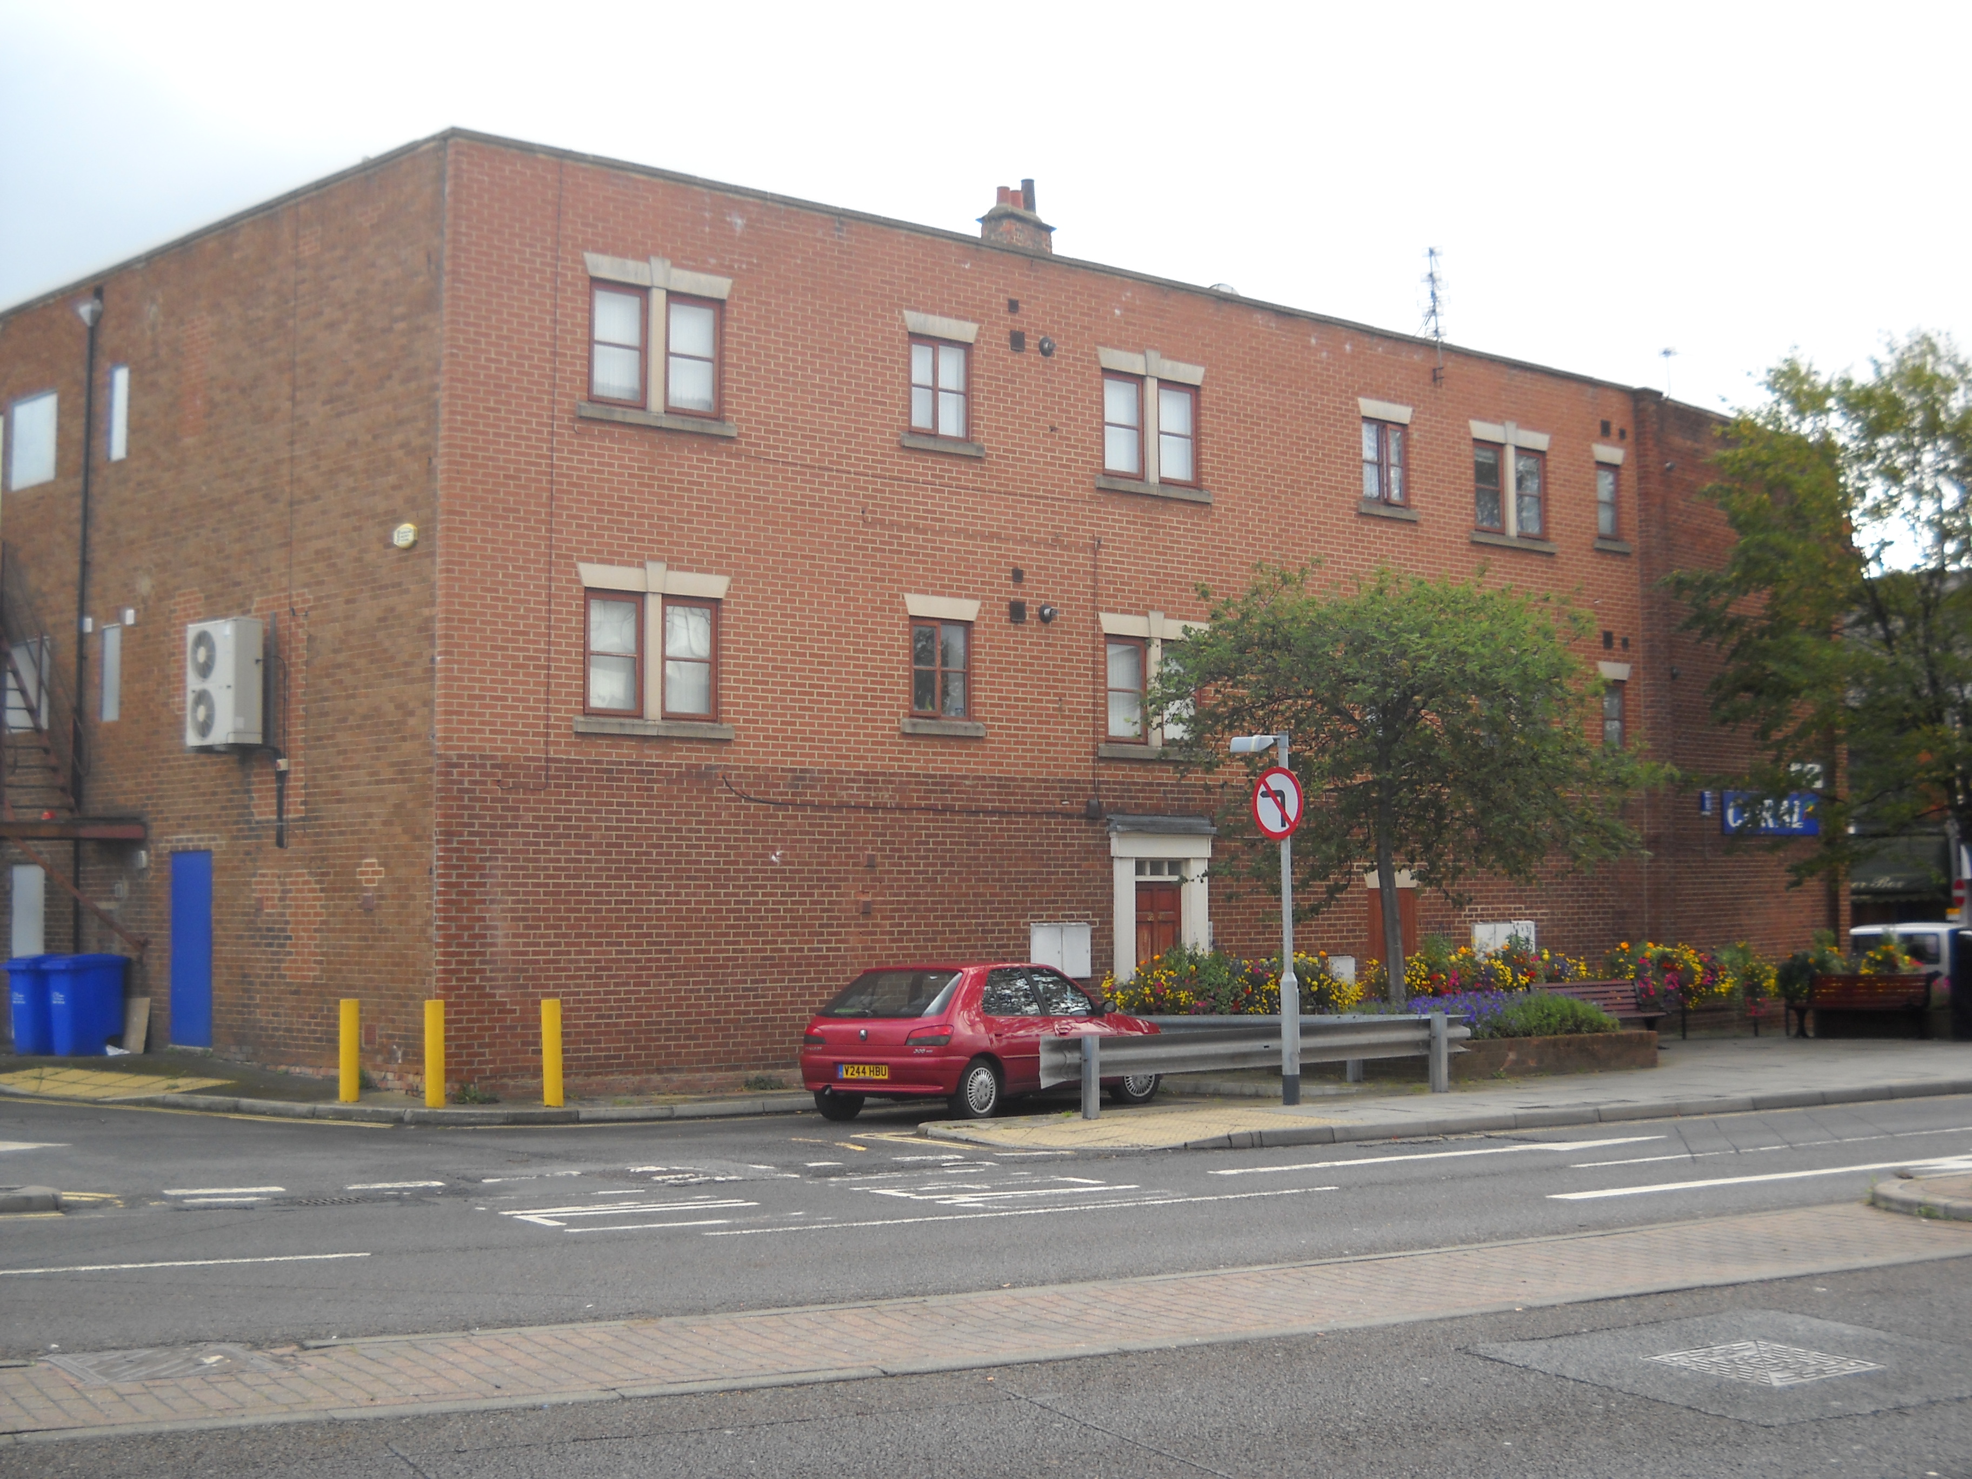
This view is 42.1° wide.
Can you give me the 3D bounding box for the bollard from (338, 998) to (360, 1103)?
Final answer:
[{"bbox_3d":[-5.488,2.688,22.100,0.168,0.893,0.168,0,-4,0],"label":"bollard"}]

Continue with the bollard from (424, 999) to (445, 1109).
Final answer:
[{"bbox_3d":[-4.716,2.694,21.950,0.168,0.917,0.168,0,-4,0],"label":"bollard"}]

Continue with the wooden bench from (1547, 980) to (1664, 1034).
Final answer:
[{"bbox_3d":[7.238,3.261,30.066,1.860,0.810,0.600,3,-5,-39],"label":"wooden bench"}]

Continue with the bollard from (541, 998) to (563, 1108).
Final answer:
[{"bbox_3d":[-3.747,2.711,22.150,0.168,0.928,0.168,0,-4,0],"label":"bollard"}]

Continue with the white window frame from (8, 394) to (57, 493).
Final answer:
[{"bbox_3d":[-10.729,-3.337,28.888,0.120,1.040,1.200,3,-5,-44],"label":"white window frame"}]

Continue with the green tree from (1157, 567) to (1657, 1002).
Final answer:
[{"bbox_3d":[4.143,0.509,25.300,4.700,4.400,4.400,0,-4,0],"label":"green tree"}]

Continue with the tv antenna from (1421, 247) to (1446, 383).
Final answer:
[{"bbox_3d":[5.605,-5.285,31.751,0.420,1.750,0.400,3,-5,-41],"label":"tv antenna"}]

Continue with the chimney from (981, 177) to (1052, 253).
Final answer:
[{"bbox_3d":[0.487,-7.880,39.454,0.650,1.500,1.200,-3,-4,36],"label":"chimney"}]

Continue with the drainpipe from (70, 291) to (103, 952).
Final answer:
[{"bbox_3d":[-9.830,-0.830,27.900,0.200,8.100,0.270,4,-5,-44],"label":"drainpipe"}]

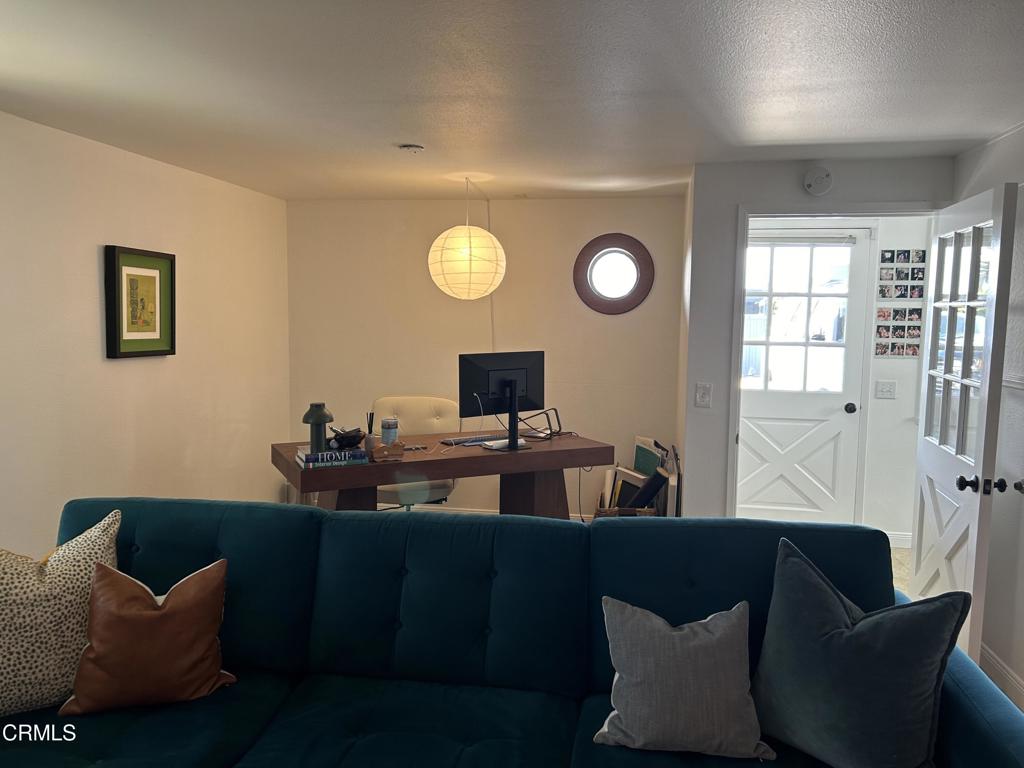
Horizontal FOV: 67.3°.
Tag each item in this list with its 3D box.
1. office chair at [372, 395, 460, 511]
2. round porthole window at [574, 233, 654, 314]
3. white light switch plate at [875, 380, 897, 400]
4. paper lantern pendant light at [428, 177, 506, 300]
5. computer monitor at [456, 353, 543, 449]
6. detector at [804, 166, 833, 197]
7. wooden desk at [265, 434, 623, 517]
[{"bbox_3d":[-0.588,0.598,4.661,0.580,0.990,0.600,0,5,-8],"label":"office chair"},{"bbox_3d":[0.694,-0.748,5.208,0.540,0.545,0.060,2,5,10],"label":"round porthole window"},{"bbox_3d":[2.404,0.041,4.944,0.120,0.117,0.012,2,6,9],"label":"white light switch plate"},{"bbox_3d":[-0.262,-0.857,4.534,0.455,0.701,0.455,1,5,0],"label":"paper lantern pendant light"},{"bbox_3d":[-0.017,0.098,4.390,0.595,0.545,0.200,-3,6,-35],"label":"computer monitor"},{"bbox_3d":[1.518,-1.002,3.814,0.142,0.142,0.040,2,5,10],"label":"detector"},{"bbox_3d":[-0.400,0.735,4.485,1.789,0.755,0.860,-2,6,-27],"label":"wooden desk"}]

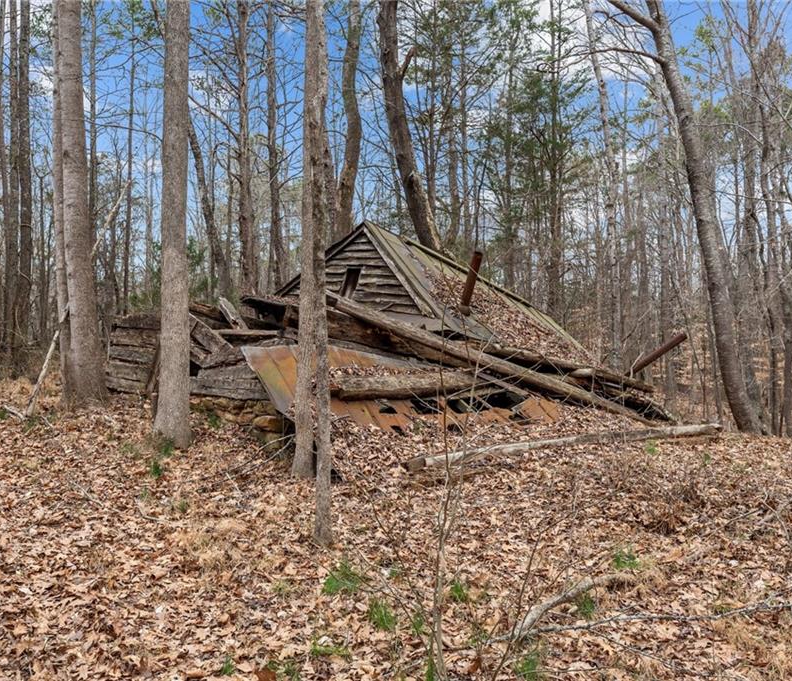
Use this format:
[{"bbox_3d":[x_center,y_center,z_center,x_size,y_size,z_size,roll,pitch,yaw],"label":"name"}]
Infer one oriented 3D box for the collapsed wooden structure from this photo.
[{"bbox_3d":[-0.150,-0.450,11.800,9.300,3.300,5.600,0,0,13],"label":"collapsed wooden structure"}]

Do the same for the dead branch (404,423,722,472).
[{"bbox_3d":[2.380,1.290,8.600,5.000,0.220,0.260,0,0,-25],"label":"dead branch"}]

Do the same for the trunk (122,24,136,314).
[{"bbox_3d":[-7.800,-4.300,20.000,0.200,10.400,0.200,2,0,0],"label":"trunk"}]

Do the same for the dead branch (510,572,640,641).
[{"bbox_3d":[1.030,1.410,3.830,1.120,0.130,0.200,0,0,-41],"label":"dead branch"}]

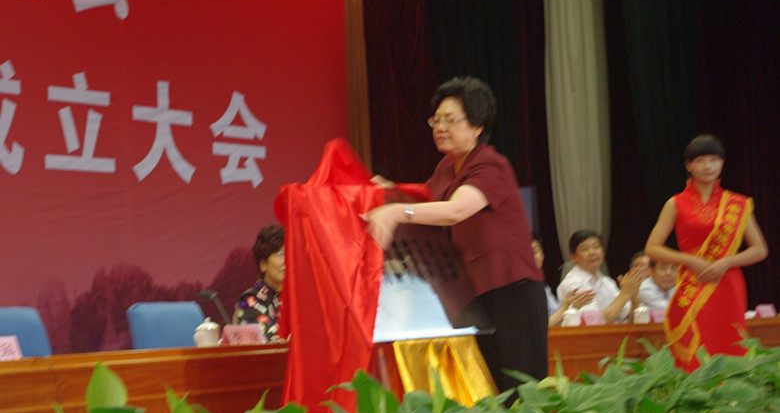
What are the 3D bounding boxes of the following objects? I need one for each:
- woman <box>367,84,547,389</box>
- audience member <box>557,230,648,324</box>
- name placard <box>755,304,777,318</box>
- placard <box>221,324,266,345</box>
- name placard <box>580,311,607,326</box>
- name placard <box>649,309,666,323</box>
[{"bbox_3d":[0.258,0.389,5.344,0.580,1.640,0.520,-1,-4,-22],"label":"woman"},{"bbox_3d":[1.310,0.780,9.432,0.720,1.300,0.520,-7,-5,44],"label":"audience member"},{"bbox_3d":[2.355,0.659,10.200,0.057,0.077,0.205,-6,-5,38],"label":"name placard"},{"bbox_3d":[-0.581,0.511,6.450,0.057,0.077,0.205,-6,-5,38],"label":"placard"},{"bbox_3d":[1.089,0.601,8.700,0.057,0.077,0.205,-6,-5,38],"label":"name placard"},{"bbox_3d":[1.534,0.621,9.200,0.057,0.077,0.205,-6,-5,38],"label":"name placard"}]

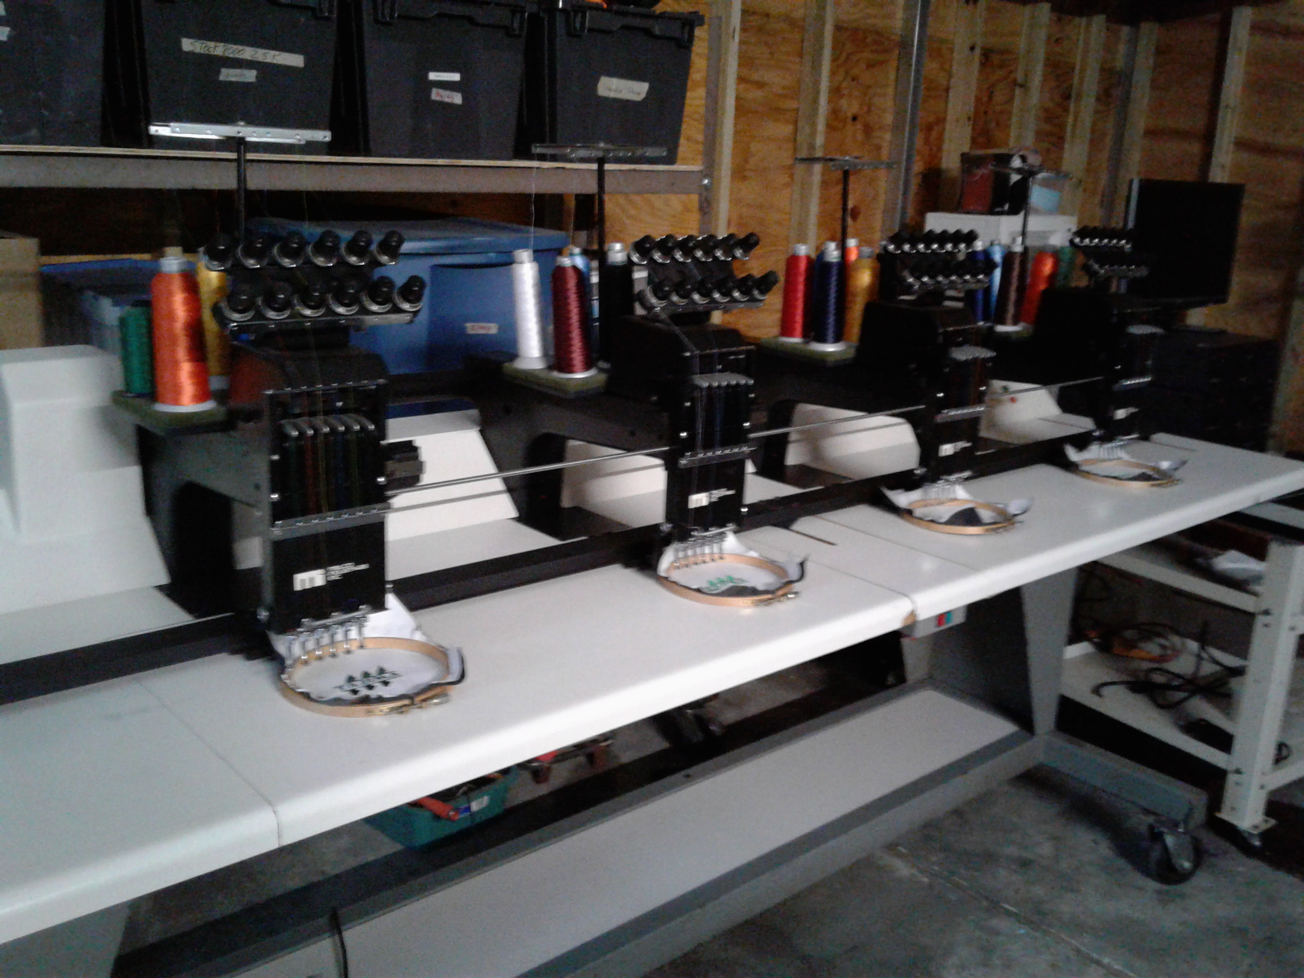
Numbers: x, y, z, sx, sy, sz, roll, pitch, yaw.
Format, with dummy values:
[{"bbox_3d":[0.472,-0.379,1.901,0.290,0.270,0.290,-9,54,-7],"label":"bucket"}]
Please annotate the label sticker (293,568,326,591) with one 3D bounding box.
[{"bbox_3d":[-0.343,0.092,1.246,0.035,0.017,0.002,-11,20,-41],"label":"label sticker"}]

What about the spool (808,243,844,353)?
[{"bbox_3d":[0.280,-0.305,1.960,0.060,0.164,0.060,2,15,0],"label":"spool"}]

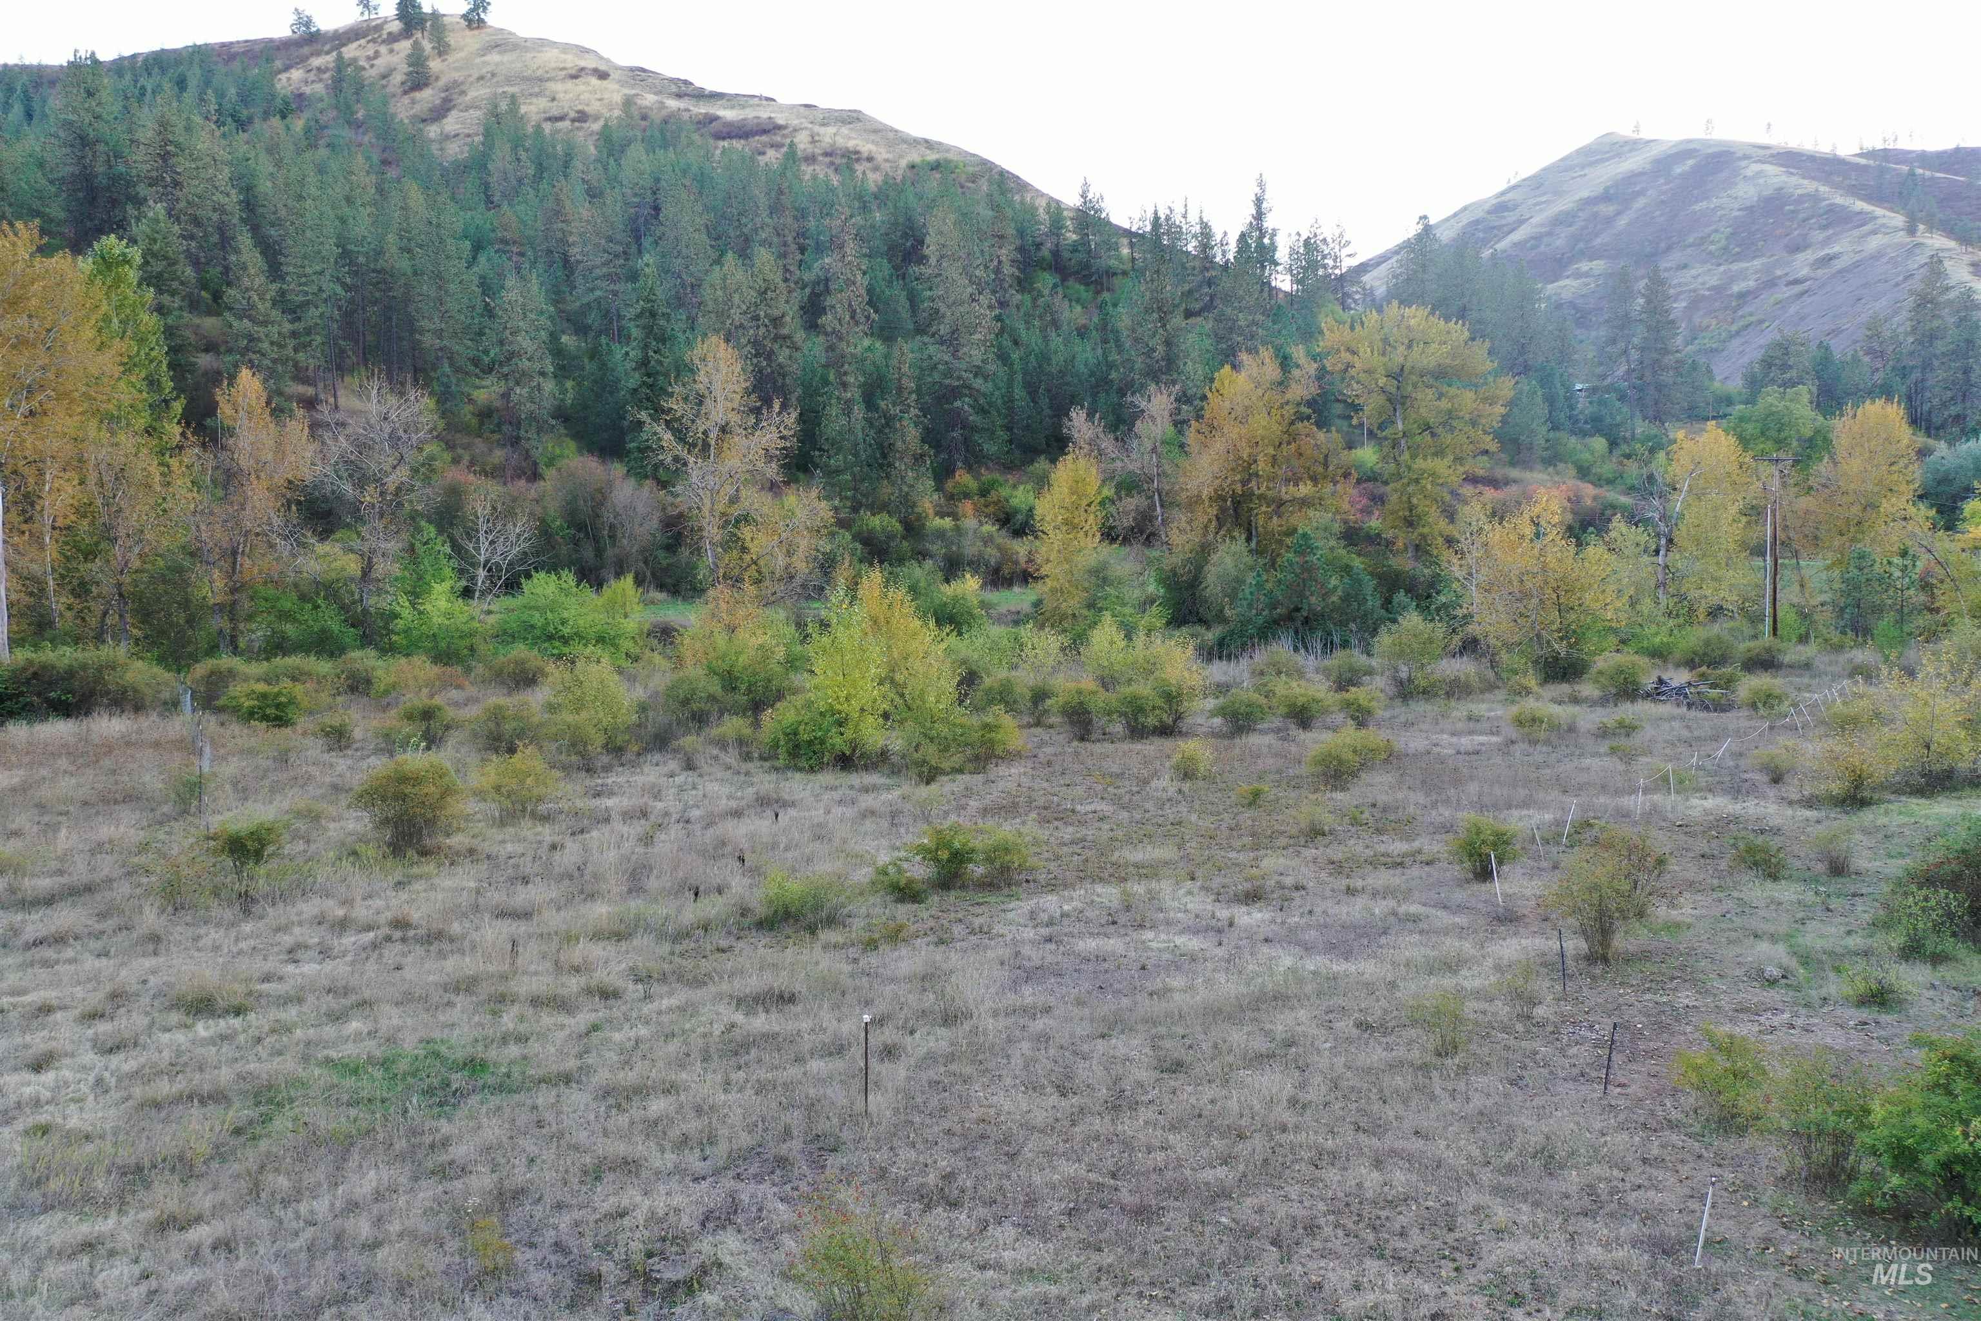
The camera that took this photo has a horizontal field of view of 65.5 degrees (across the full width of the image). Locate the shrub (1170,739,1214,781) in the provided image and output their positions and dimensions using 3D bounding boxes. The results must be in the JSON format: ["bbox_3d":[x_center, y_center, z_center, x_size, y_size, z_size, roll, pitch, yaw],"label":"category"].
[{"bbox_3d":[6.074,3.013,46.500,1.350,1.260,1.290,0,5,0],"label":"shrub"}]

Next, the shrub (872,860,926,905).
[{"bbox_3d":[-1.851,4.526,31.500,1.140,0.890,1.030,0,5,0],"label":"shrub"}]

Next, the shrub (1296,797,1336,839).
[{"bbox_3d":[7.910,3.814,37.400,0.957,1.004,0.910,0,5,0],"label":"shrub"}]

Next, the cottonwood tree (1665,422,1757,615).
[{"bbox_3d":[45.044,-8.295,96.000,5.577,12.986,5.298,0,5,0],"label":"cottonwood tree"}]

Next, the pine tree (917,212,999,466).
[{"bbox_3d":[-3.164,-31.997,153.641,7.717,26.130,7.331,0,6,-1],"label":"pine tree"}]

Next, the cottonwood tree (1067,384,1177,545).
[{"bbox_3d":[12.978,-19.246,152.000,10.840,15.710,8.130,0,7,0],"label":"cottonwood tree"}]

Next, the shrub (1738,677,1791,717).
[{"bbox_3d":[29.253,1.324,58.243,2.050,1.400,1.990,0,8,0],"label":"shrub"}]

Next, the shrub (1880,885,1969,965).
[{"bbox_3d":[16.675,4.711,27.500,1.600,1.410,1.440,0,5,0],"label":"shrub"}]

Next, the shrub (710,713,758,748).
[{"bbox_3d":[-9.002,2.476,54.148,1.740,1.210,1.570,0,7,0],"label":"shrub"}]

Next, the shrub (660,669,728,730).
[{"bbox_3d":[-11.063,1.444,57.500,2.540,2.310,2.410,0,5,0],"label":"shrub"}]

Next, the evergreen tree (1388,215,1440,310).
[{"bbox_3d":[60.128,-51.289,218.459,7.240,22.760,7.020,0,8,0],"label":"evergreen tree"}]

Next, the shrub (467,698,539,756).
[{"bbox_3d":[-15.774,2.135,50.000,2.314,1.840,2.198,0,5,0],"label":"shrub"}]

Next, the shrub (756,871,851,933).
[{"bbox_3d":[-3.625,4.677,29.828,1.828,1.226,1.736,-1,6,-7],"label":"shrub"}]

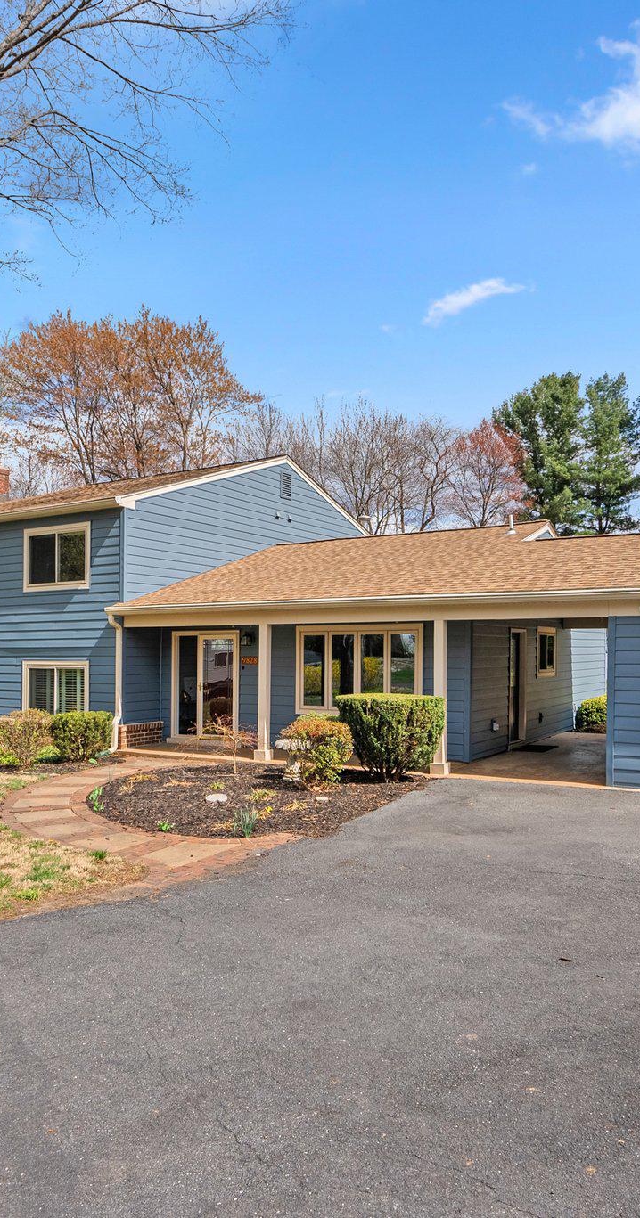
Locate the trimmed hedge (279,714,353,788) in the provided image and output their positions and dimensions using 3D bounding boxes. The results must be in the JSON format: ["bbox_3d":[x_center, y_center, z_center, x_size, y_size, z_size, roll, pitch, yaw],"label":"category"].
[{"bbox_3d":[-0.081,2.021,11.500,1.000,1.020,0.950,0,-3,0],"label":"trimmed hedge"}]

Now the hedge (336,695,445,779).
[{"bbox_3d":[1.012,1.909,12.000,1.500,1.300,1.250,-2,-3,31],"label":"hedge"}]

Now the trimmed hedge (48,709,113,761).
[{"bbox_3d":[-4.402,2.373,15.000,1.150,0.950,1.100,-2,-3,31],"label":"trimmed hedge"}]

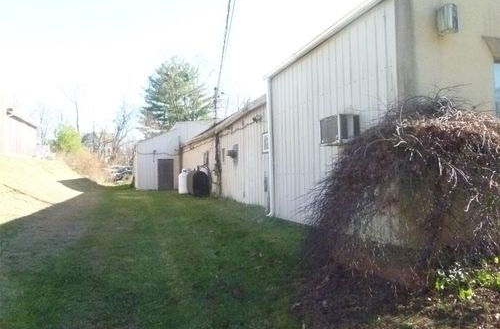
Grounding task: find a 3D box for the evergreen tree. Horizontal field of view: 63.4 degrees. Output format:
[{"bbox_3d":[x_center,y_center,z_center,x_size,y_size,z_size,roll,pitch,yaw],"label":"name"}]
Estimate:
[{"bbox_3d":[-8.476,-5.089,46.851,8.484,14.583,8.484,-1,-1,0],"label":"evergreen tree"}]

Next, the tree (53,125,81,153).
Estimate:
[{"bbox_3d":[-20.843,-2.687,45.964,3.185,3.500,3.185,-1,-1,0],"label":"tree"}]

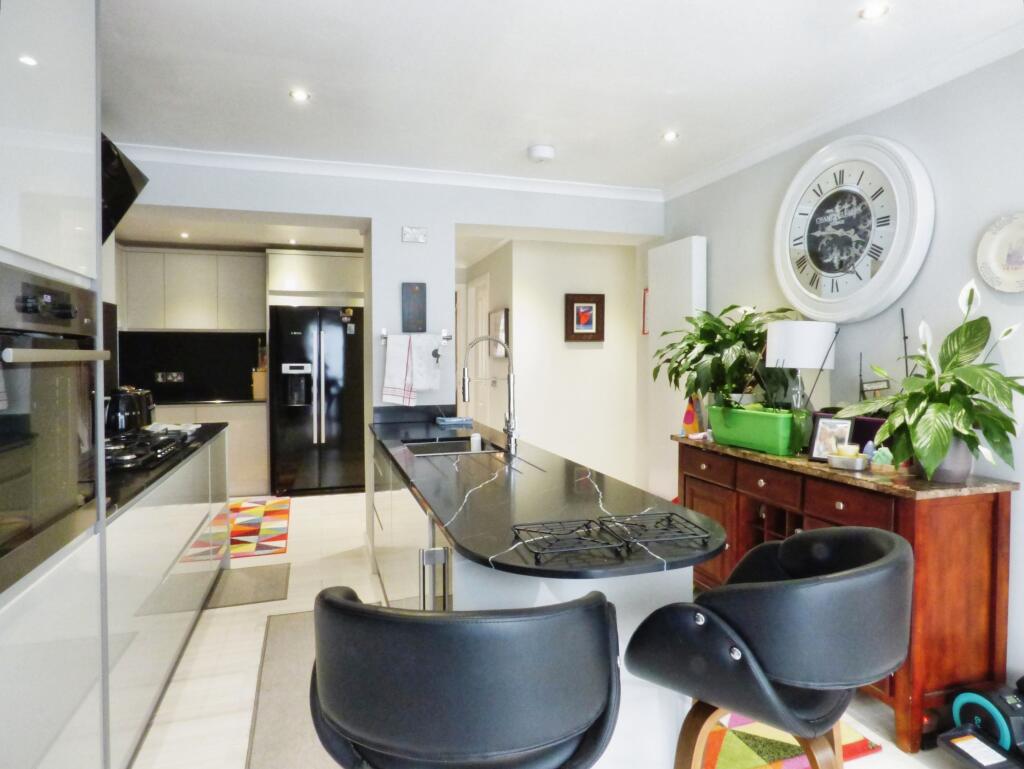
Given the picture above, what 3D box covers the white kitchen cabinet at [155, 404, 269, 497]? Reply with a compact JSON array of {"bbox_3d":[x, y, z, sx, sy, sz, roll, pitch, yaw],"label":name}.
[{"bbox_3d":[-2.892,0.610,5.689,1.065,0.905,0.580,-1,3,-18],"label":"white kitchen cabinet"}]

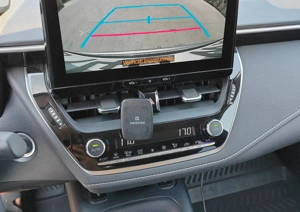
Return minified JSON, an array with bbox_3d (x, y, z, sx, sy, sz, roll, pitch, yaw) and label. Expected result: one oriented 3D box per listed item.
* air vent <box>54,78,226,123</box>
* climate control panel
[{"bbox_3d":[-0.007,-0.017,0.471,0.252,0.047,0.032,-8,26,-16],"label":"air vent"},{"bbox_3d":[0.003,0.053,0.460,0.230,0.054,0.025,-8,0,-16],"label":"climate control panel"}]

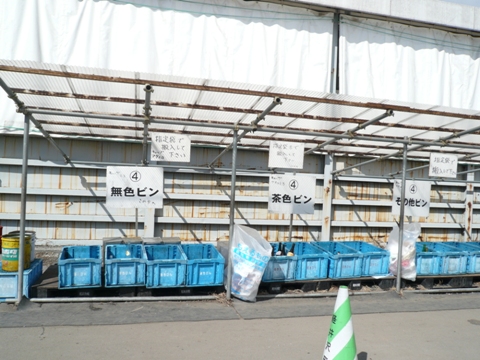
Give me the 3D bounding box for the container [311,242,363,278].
[{"bbox_3d":[1.242,1.041,5.086,0.405,0.295,0.605,2,3,-17],"label":"container"}]

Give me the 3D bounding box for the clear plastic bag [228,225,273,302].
[{"bbox_3d":[0.112,0.905,4.250,0.430,0.810,0.330,2,0,-13],"label":"clear plastic bag"}]

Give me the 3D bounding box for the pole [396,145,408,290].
[{"bbox_3d":[1.966,0.456,4.707,0.050,1.830,0.050,2,0,-14],"label":"pole"}]

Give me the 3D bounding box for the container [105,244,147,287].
[{"bbox_3d":[-1.393,1.034,4.713,0.440,0.320,0.675,2,1,-16],"label":"container"}]

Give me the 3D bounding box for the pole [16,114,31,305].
[{"bbox_3d":[-2.065,0.279,3.705,0.050,1.810,0.050,2,0,-14],"label":"pole"}]

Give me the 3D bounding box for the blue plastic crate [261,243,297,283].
[{"bbox_3d":[0.386,1.008,4.821,0.405,0.295,0.605,2,3,-15],"label":"blue plastic crate"}]

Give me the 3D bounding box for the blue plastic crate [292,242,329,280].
[{"bbox_3d":[0.863,1.115,5.354,0.440,0.320,0.675,2,1,-14],"label":"blue plastic crate"}]

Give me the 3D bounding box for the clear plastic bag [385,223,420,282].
[{"bbox_3d":[2.265,0.991,5.380,0.370,0.750,0.300,2,1,-15],"label":"clear plastic bag"}]

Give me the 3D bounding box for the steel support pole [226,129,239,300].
[{"bbox_3d":[-0.085,0.395,4.495,0.055,1.988,0.055,2,1,-15],"label":"steel support pole"}]

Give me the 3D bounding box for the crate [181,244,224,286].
[{"bbox_3d":[-0.488,1.065,4.861,0.440,0.320,0.675,2,1,-15],"label":"crate"}]

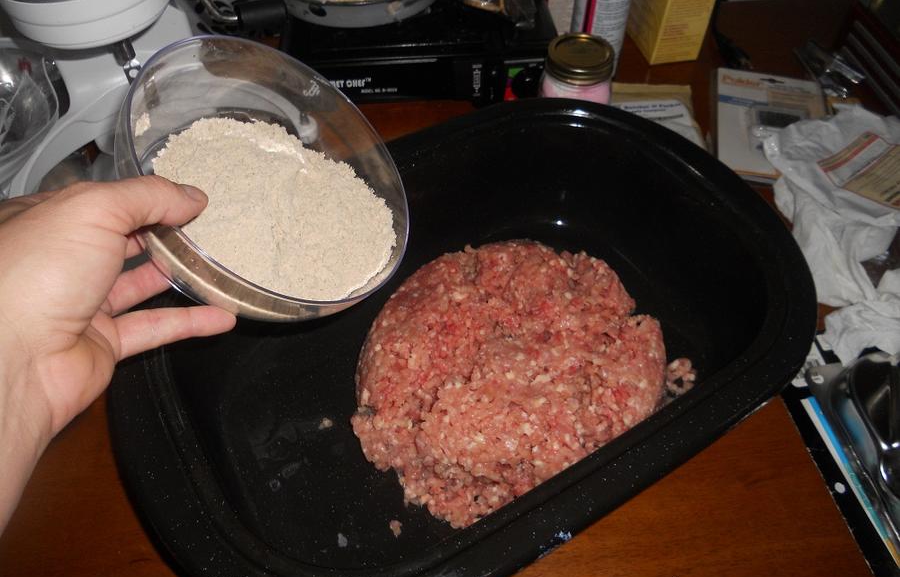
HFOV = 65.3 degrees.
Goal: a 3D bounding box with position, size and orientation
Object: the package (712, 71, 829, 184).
[{"bbox_3d":[0.398,-0.204,0.865,0.133,0.027,0.205,11,51,9],"label":"package"}]

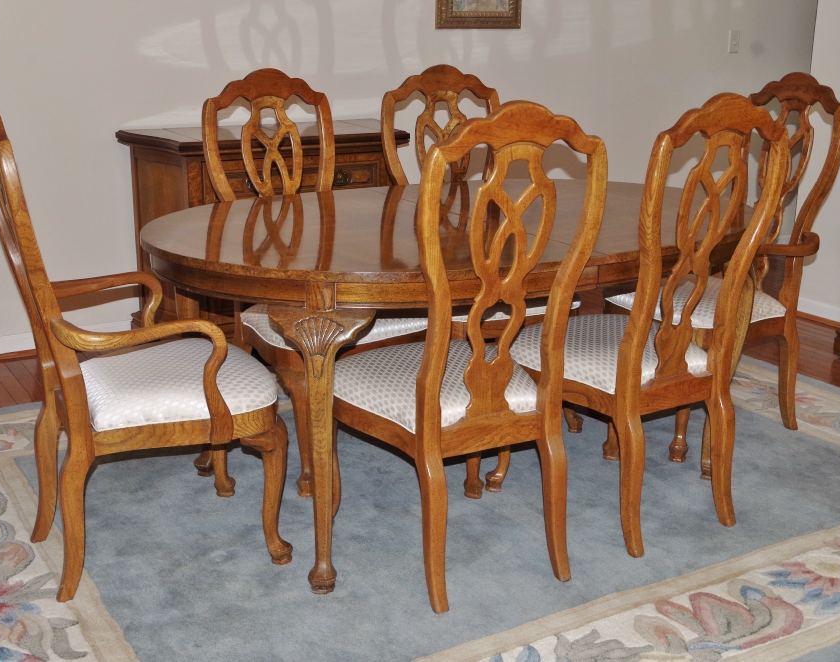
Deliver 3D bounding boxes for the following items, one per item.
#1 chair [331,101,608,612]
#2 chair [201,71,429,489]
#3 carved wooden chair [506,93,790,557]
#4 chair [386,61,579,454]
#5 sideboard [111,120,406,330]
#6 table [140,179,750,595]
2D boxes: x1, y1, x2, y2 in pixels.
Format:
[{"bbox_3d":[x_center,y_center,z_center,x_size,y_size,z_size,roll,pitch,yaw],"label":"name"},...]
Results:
[{"bbox_3d":[0.079,0.006,2.713,0.499,1.109,0.592,-7,17,-26],"label":"chair"},{"bbox_3d":[-0.290,-0.178,3.360,0.499,1.109,0.592,-10,19,-34],"label":"chair"},{"bbox_3d":[0.539,-0.064,2.981,0.499,1.109,0.592,-9,18,-32],"label":"carved wooden chair"},{"bbox_3d":[0.188,-0.259,3.670,0.499,1.109,0.592,-7,17,-25],"label":"chair"},{"bbox_3d":[-0.540,-0.362,4.535,1.104,0.830,0.492,-9,18,-30],"label":"sideboard"},{"bbox_3d":[0.118,0.057,3.198,1.726,0.752,1.129,-8,18,-29],"label":"table"}]

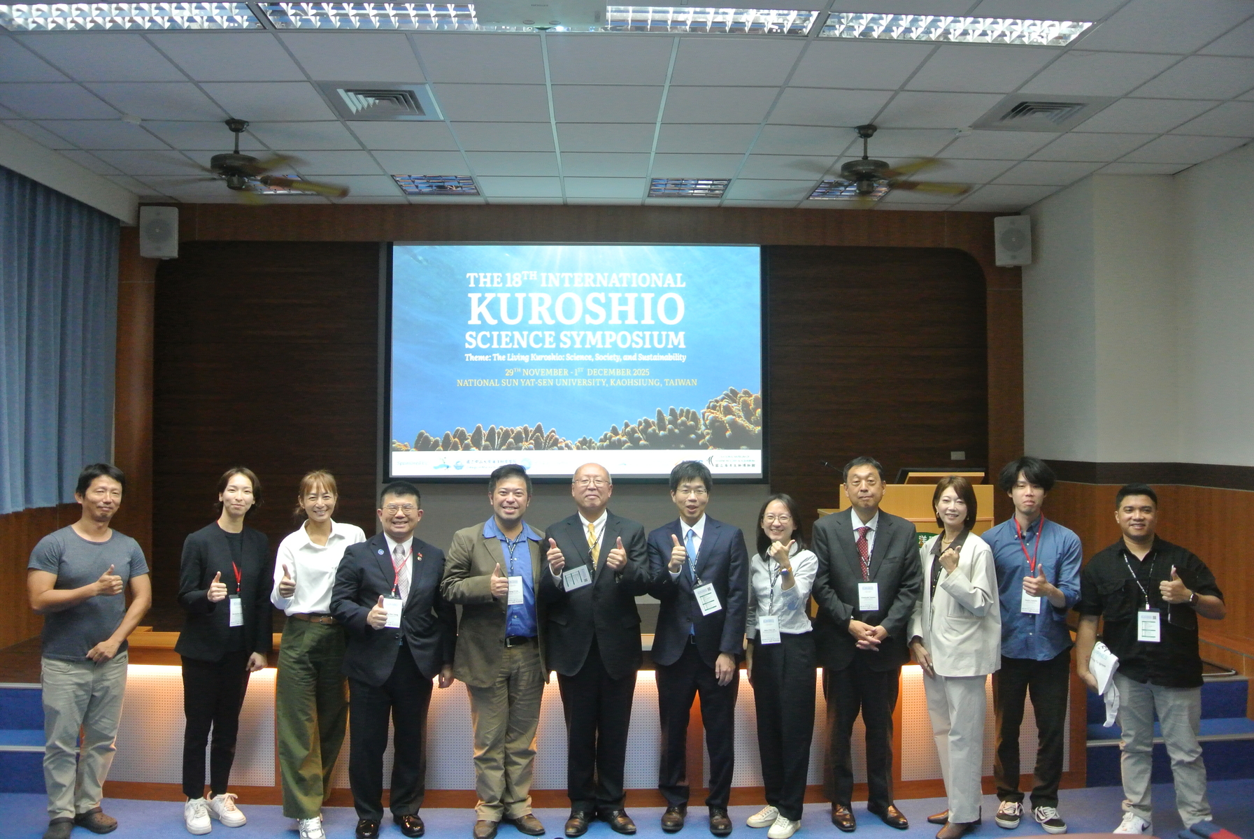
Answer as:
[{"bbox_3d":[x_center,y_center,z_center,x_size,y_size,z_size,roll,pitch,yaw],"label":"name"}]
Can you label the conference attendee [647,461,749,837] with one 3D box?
[{"bbox_3d":[0.329,1.064,4.489,0.494,1.737,0.440,0,0,7],"label":"conference attendee"}]

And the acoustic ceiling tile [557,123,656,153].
[{"bbox_3d":[-0.120,-1.689,5.645,0.595,0.020,0.595,0,-1,-2],"label":"acoustic ceiling tile"}]

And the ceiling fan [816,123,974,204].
[{"bbox_3d":[1.390,-1.505,5.470,1.280,0.410,1.280,0,-1,-2],"label":"ceiling fan"}]

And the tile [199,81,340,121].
[{"bbox_3d":[-1.909,-1.721,5.084,0.600,0.018,0.600,0,-1,-2],"label":"tile"}]

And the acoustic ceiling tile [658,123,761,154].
[{"bbox_3d":[0.479,-1.690,5.664,0.595,0.020,0.595,0,-1,-2],"label":"acoustic ceiling tile"}]

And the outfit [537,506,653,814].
[{"bbox_3d":[-0.159,1.162,4.495,0.527,1.445,0.400,0,0,-2],"label":"outfit"}]

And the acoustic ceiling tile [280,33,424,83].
[{"bbox_3d":[-1.276,-1.702,4.427,0.595,0.020,0.595,0,-1,-2],"label":"acoustic ceiling tile"}]

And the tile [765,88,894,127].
[{"bbox_3d":[1.101,-1.692,5.092,0.595,0.020,0.595,0,-1,-2],"label":"tile"}]

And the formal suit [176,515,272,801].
[{"bbox_3d":[-1.932,1.157,4.512,0.460,1.319,0.360,0,0,-11],"label":"formal suit"}]

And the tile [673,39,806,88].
[{"bbox_3d":[0.517,-1.718,4.553,0.600,0.018,0.600,0,-1,-2],"label":"tile"}]

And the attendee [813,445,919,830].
[{"bbox_3d":[1.159,1.054,4.564,0.516,1.766,0.400,0,0,6],"label":"attendee"}]

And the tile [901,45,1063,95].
[{"bbox_3d":[1.701,-1.687,4.530,0.595,0.020,0.595,0,-1,-2],"label":"tile"}]

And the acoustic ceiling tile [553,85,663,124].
[{"bbox_3d":[-0.102,-1.696,5.053,0.595,0.020,0.595,0,-1,-2],"label":"acoustic ceiling tile"}]

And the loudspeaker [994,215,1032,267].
[{"bbox_3d":[2.950,-1.365,7.200,0.255,0.370,0.220,0,9,18],"label":"loudspeaker"}]

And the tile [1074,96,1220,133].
[{"bbox_3d":[2.867,-1.675,5.177,0.595,0.020,0.595,0,-1,-2],"label":"tile"}]

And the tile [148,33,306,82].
[{"bbox_3d":[-1.863,-1.700,4.418,0.595,0.020,0.595,0,-1,-2],"label":"tile"}]

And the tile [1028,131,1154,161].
[{"bbox_3d":[2.880,-1.696,5.851,0.600,0.018,0.600,0,-1,-2],"label":"tile"}]

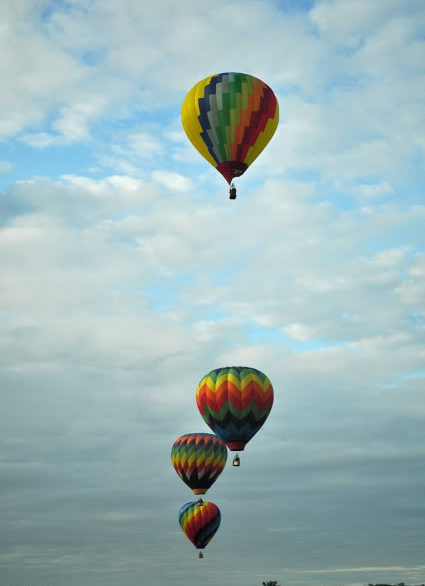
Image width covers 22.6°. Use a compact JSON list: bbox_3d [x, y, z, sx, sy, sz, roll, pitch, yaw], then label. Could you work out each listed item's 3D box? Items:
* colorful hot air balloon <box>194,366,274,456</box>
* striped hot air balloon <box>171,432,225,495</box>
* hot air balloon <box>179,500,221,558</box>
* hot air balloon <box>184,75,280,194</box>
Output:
[{"bbox_3d":[4.715,24.085,218.132,16.000,17.900,16.000,0,-16,1],"label":"colorful hot air balloon"},{"bbox_3d":[-3.651,48.759,302.360,16.000,17.610,16.000,0,-16,-1],"label":"striped hot air balloon"},{"bbox_3d":[-4.428,87.101,392.249,15.500,20.660,15.500,0,-16,-1],"label":"hot air balloon"},{"bbox_3d":[3.155,-27.277,186.087,17.200,22.400,17.200,0,-16,1],"label":"hot air balloon"}]

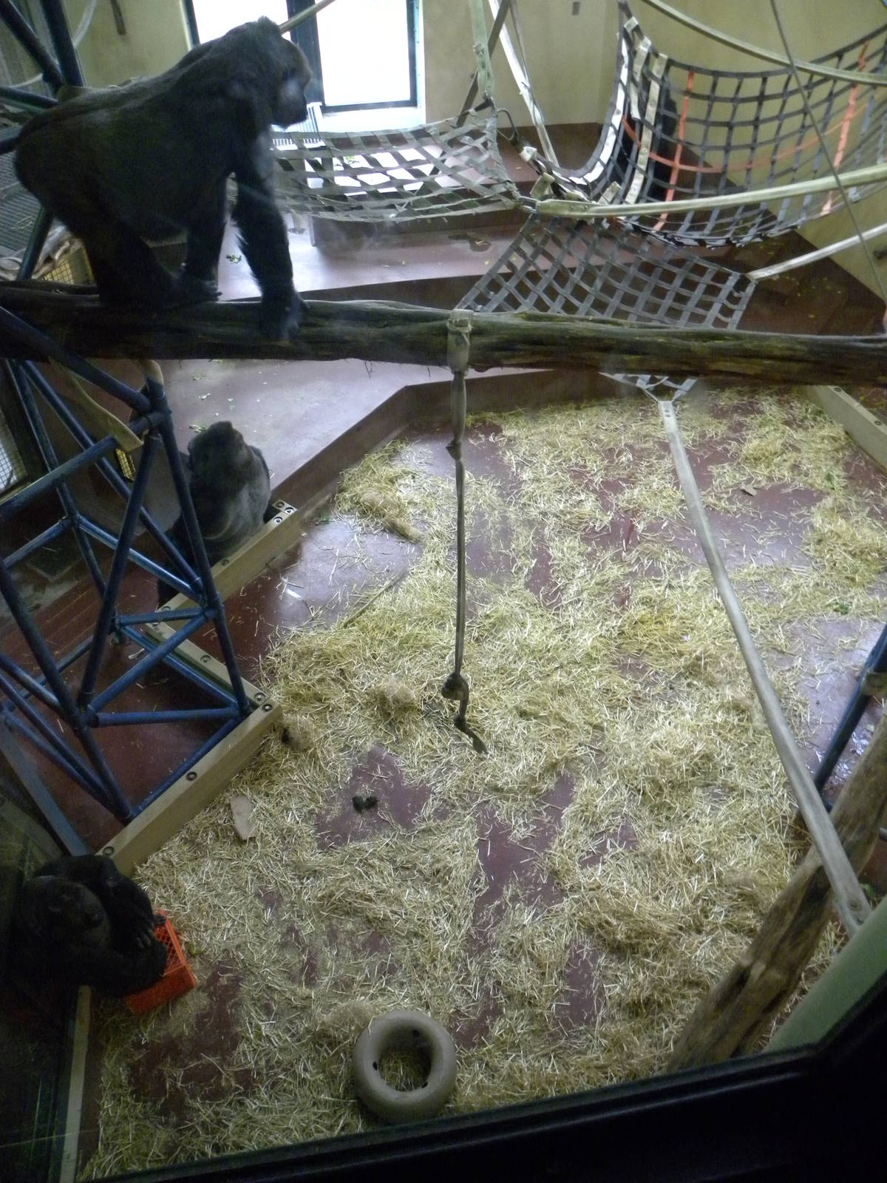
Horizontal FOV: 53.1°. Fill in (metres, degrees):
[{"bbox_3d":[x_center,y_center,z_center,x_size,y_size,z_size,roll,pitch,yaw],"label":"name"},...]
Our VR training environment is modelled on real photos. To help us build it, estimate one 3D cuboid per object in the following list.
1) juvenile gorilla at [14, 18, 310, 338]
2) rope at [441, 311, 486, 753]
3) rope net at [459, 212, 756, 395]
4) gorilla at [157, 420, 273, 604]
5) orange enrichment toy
[{"bbox_3d":[-0.955,-1.441,3.191,1.060,1.000,0.500,3,44,4],"label":"juvenile gorilla"},{"bbox_3d":[0.089,-0.056,4.407,0.220,2.845,0.210,3,44,4],"label":"rope"},{"bbox_3d":[1.064,-1.975,6.056,1.792,0.451,0.955,28,51,27],"label":"rope net"},{"bbox_3d":[-1.649,-0.655,6.407,0.560,1.050,0.880,24,49,24],"label":"gorilla"},{"bbox_3d":[-1.445,1.860,4.405,0.300,0.240,0.290,-23,48,-21],"label":"orange enrichment toy"}]

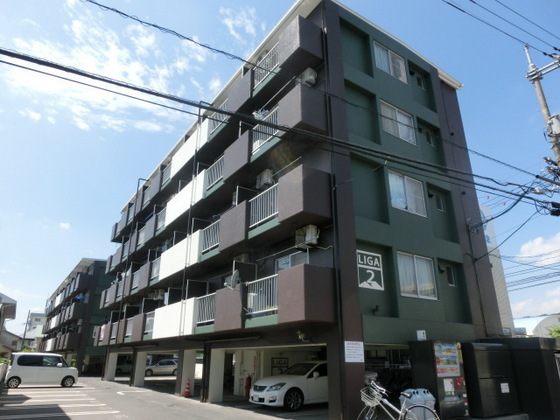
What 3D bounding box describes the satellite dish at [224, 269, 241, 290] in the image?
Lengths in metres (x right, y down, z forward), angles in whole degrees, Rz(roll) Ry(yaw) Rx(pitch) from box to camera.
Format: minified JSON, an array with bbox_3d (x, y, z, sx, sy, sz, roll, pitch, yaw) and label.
[{"bbox_3d":[-1.494,2.257,12.609,0.380,0.550,0.500,4,-21,-10],"label":"satellite dish"}]

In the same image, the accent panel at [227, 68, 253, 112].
[{"bbox_3d":[-1.592,-4.604,15.745,0.160,1.369,1.891,14,-25,-32],"label":"accent panel"}]

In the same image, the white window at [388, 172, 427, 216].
[{"bbox_3d":[4.328,-0.518,13.233,1.799,1.311,0.120,14,-25,-32],"label":"white window"}]

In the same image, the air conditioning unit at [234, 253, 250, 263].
[{"bbox_3d":[-1.357,1.943,13.859,0.290,0.570,0.740,14,-25,-32],"label":"air conditioning unit"}]

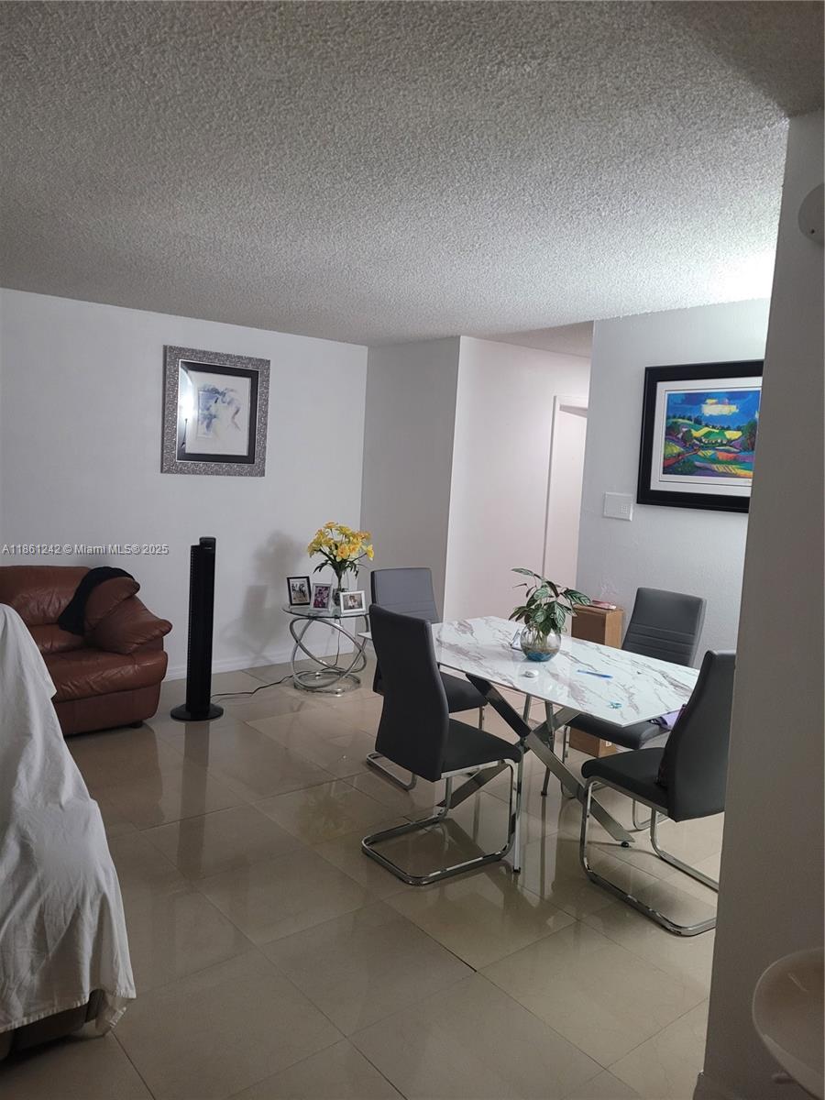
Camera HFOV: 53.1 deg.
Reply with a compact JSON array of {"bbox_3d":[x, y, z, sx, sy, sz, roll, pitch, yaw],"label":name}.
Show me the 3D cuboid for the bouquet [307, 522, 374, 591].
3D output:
[{"bbox_3d":[-0.510,0.042,5.854,0.460,0.470,0.410,2,6,-5],"label":"bouquet"}]

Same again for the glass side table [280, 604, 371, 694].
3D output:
[{"bbox_3d":[-0.587,0.663,5.726,0.620,0.530,0.620,2,6,0],"label":"glass side table"}]

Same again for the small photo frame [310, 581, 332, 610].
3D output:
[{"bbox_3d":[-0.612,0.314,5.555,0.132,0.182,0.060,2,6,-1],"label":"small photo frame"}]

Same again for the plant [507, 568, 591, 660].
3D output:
[{"bbox_3d":[0.574,0.277,3.467,0.335,0.370,0.310,3,6,5],"label":"plant"}]

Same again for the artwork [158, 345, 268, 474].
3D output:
[{"bbox_3d":[-1.344,-0.940,5.723,0.765,0.840,0.050,-3,8,-39],"label":"artwork"}]

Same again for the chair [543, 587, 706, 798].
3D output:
[{"bbox_3d":[1.019,0.708,3.836,0.525,0.990,0.430,-3,8,-39],"label":"chair"}]

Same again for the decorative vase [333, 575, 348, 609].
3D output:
[{"bbox_3d":[-0.490,0.275,5.676,0.120,0.240,0.120,2,6,-5],"label":"decorative vase"}]

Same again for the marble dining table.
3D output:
[{"bbox_3d":[0.525,0.834,3.551,0.855,0.760,1.485,-3,8,-41],"label":"marble dining table"}]

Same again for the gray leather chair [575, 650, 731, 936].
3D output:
[{"bbox_3d":[0.969,0.792,3.073,0.406,0.998,0.538,-2,8,-34],"label":"gray leather chair"}]

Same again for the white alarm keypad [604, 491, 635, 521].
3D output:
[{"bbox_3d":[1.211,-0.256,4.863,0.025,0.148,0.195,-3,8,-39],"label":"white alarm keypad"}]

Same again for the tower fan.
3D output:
[{"bbox_3d":[-1.271,0.455,4.916,0.316,1.060,0.316,-2,8,-33],"label":"tower fan"}]

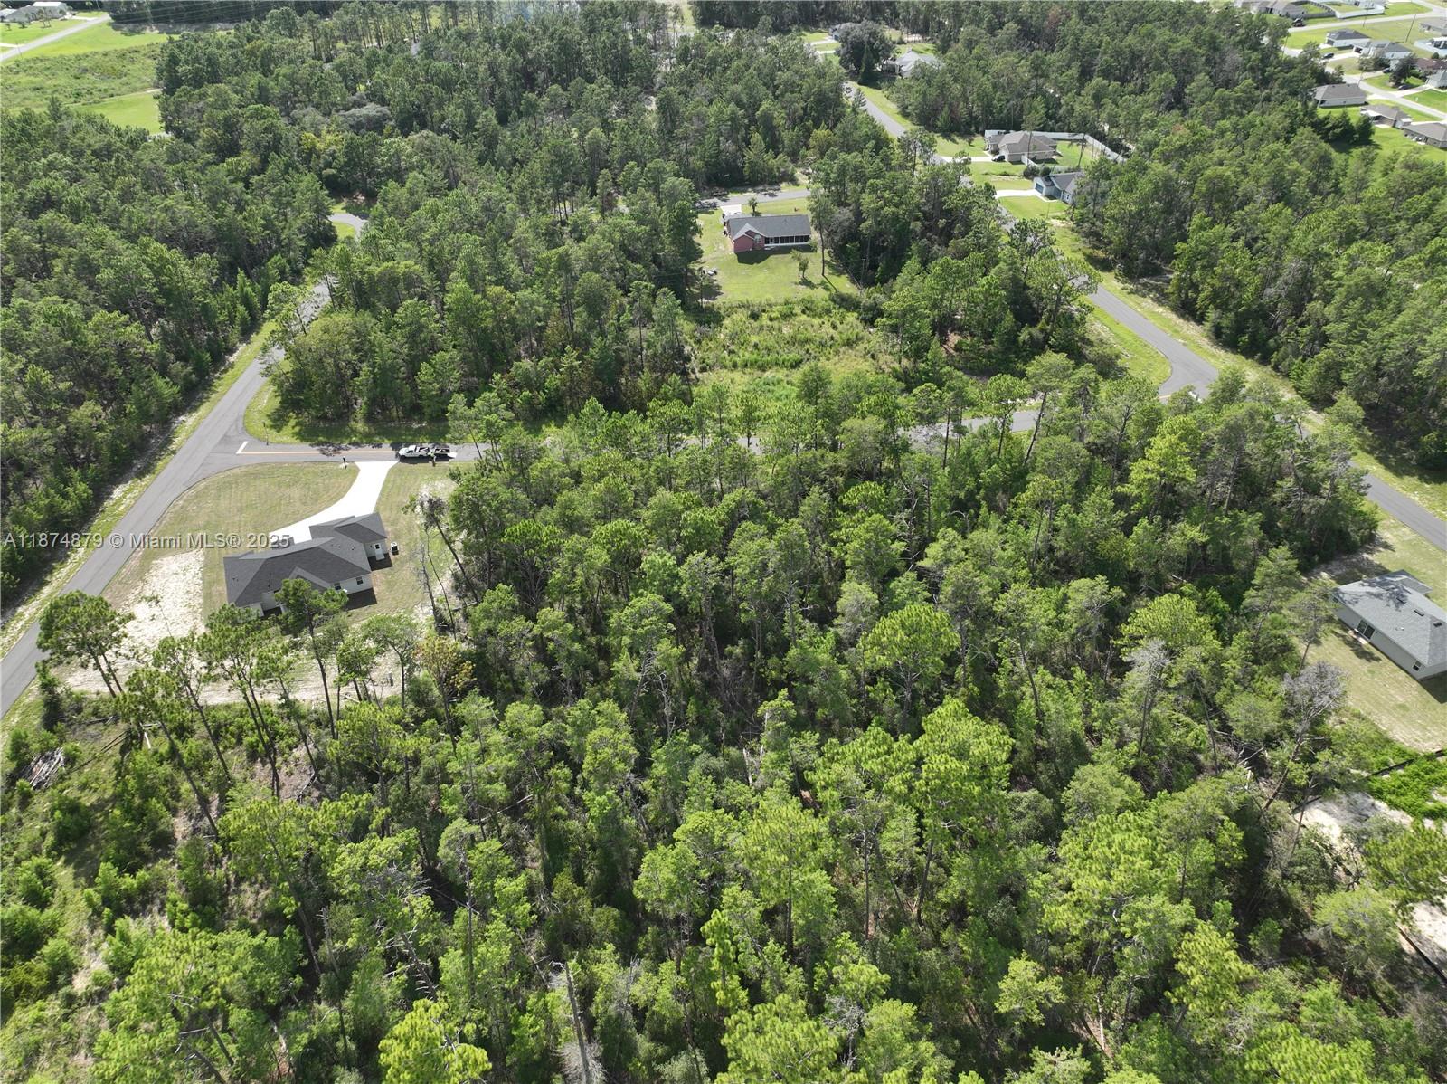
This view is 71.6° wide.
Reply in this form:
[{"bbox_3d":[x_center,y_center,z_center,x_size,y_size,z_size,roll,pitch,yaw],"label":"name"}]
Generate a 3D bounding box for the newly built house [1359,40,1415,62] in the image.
[{"bbox_3d":[299.370,-224.880,457.590,19.500,5.800,16.000,-6,37,-8],"label":"newly built house"}]

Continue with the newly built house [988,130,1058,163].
[{"bbox_3d":[100.440,-132.660,334.500,21.700,6.200,19.000,-6,37,-8],"label":"newly built house"}]

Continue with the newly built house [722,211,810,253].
[{"bbox_3d":[12.340,-84.640,270.780,22.200,5.800,17.900,-5,37,-6],"label":"newly built house"}]

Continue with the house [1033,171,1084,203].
[{"bbox_3d":[104.390,-106.130,299.040,18.500,5.700,17.200,-6,37,-7],"label":"house"}]

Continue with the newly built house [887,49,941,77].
[{"bbox_3d":[84.040,-207.570,435.820,23.000,6.300,18.500,-6,37,-7],"label":"newly built house"}]

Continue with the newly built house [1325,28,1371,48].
[{"bbox_3d":[297.710,-242.070,480.840,19.500,5.800,14.500,-6,37,-8],"label":"newly built house"}]

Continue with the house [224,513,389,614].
[{"bbox_3d":[-63.640,2.440,153.820,23.900,5.800,17.200,-15,39,-18],"label":"house"}]

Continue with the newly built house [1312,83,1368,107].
[{"bbox_3d":[235.180,-173.260,388.270,21.000,6.000,15.200,-8,37,-10],"label":"newly built house"}]

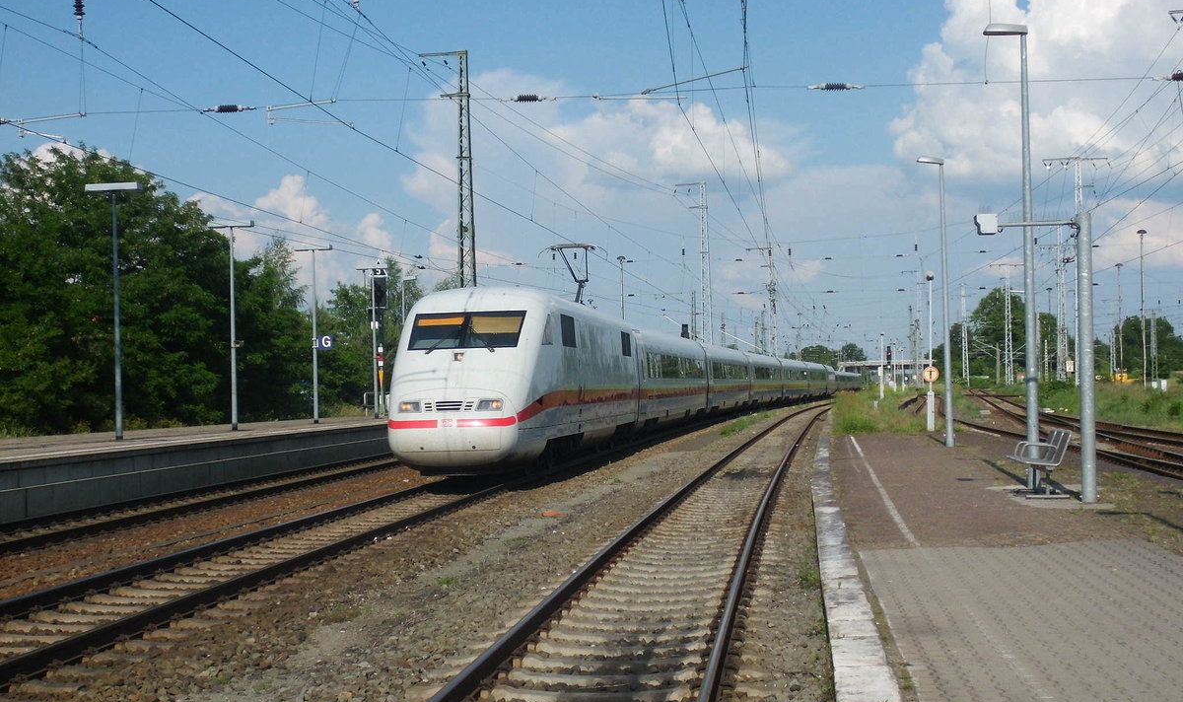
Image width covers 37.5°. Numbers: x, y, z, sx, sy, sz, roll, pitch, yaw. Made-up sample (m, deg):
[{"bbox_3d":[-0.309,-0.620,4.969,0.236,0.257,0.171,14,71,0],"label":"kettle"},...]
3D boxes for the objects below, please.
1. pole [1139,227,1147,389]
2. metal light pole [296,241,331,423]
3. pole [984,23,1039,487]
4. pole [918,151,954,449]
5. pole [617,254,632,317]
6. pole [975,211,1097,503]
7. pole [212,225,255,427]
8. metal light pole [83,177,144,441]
[{"bbox_3d":[38.690,-2.486,122.065,0.660,12.030,0.660,-2,-1,18],"label":"pole"},{"bbox_3d":[-9.524,-0.574,60.030,1.300,6.150,0.360,-1,-1,7],"label":"metal light pole"},{"bbox_3d":[5.541,-1.253,22.958,0.590,6.110,0.270,-1,-1,7],"label":"pole"},{"bbox_3d":[7.310,-1.052,36.956,0.590,6.150,0.270,-1,-1,7],"label":"pole"},{"bbox_3d":[2.556,-1.384,138.061,0.660,12.200,0.660,-1,-1,0],"label":"pole"},{"bbox_3d":[5.157,0.079,20.226,1.320,3.350,0.220,-1,-1,7],"label":"pole"},{"bbox_3d":[-10.490,-0.750,51.033,1.300,6.130,0.360,-1,-1,7],"label":"pole"},{"bbox_3d":[-11.300,-0.957,41.535,1.300,6.130,0.360,-1,-1,7],"label":"metal light pole"}]

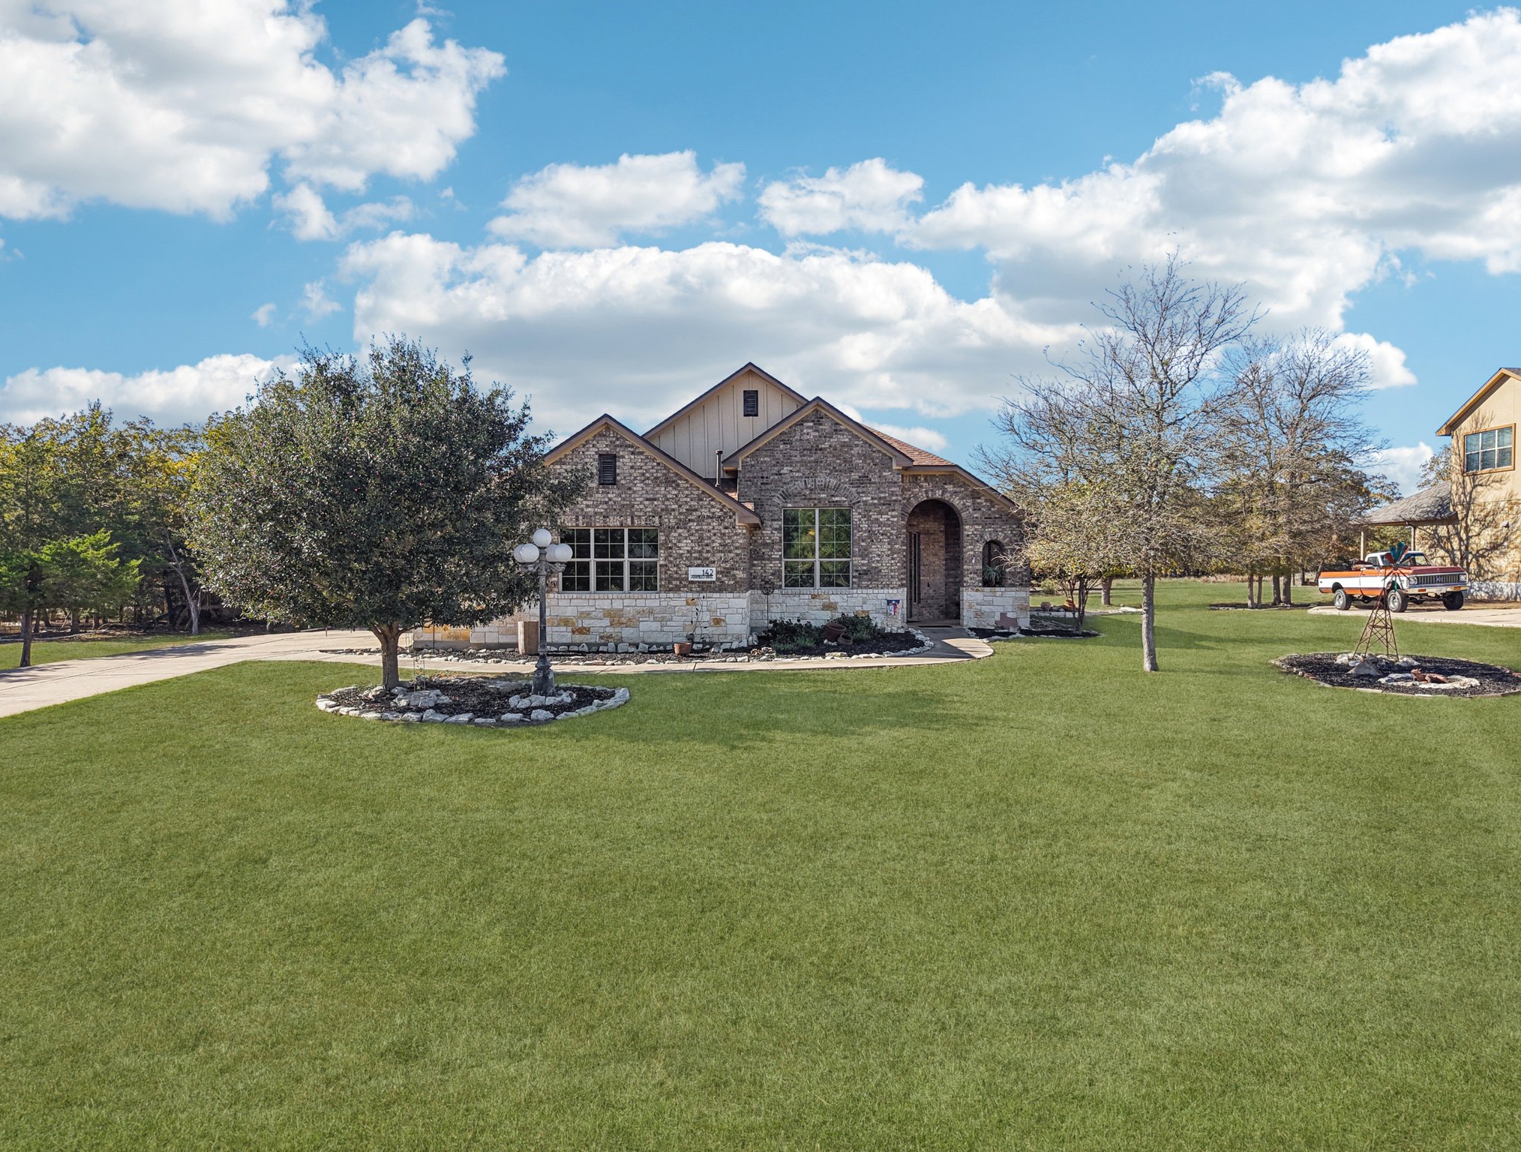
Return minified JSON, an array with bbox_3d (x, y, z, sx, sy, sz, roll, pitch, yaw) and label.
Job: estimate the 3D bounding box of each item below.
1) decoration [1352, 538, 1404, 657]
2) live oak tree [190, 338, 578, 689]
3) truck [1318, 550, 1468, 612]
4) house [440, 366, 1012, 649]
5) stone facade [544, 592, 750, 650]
[{"bbox_3d":[11.640,0.460,20.000,0.850,2.210,0.750,0,0,-27],"label":"decoration"},{"bbox_3d":[-5.950,-1.010,16.900,6.100,5.580,5.900,0,0,0],"label":"live oak tree"},{"bbox_3d":[20.600,0.180,34.900,2.000,1.900,5.300,0,0,2],"label":"truck"},{"bbox_3d":[-0.700,-2.150,31.600,15.600,7.600,15.000,0,0,-2],"label":"house"},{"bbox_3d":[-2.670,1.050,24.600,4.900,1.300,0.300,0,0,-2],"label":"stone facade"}]

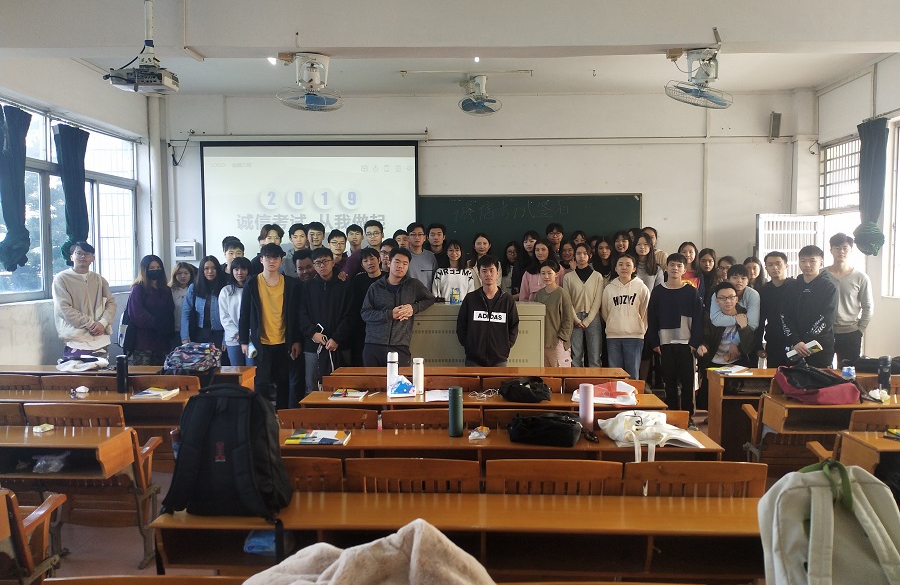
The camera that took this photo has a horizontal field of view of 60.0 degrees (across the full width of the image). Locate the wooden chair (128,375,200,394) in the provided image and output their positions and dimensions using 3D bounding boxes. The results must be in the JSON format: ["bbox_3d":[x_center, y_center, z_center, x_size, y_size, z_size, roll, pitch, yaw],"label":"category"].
[{"bbox_3d":[-1.920,0.978,5.522,0.520,0.870,0.500,0,3,2],"label":"wooden chair"}]

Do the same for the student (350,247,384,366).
[{"bbox_3d":[-0.766,0.450,7.160,0.470,1.710,0.300,0,3,2],"label":"student"}]

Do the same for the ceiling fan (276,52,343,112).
[{"bbox_3d":[-0.946,-1.429,5.289,0.460,0.392,0.460,0,3,0],"label":"ceiling fan"}]

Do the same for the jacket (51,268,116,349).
[{"bbox_3d":[-3.299,0.132,7.020,0.530,0.700,0.330,-1,3,-19],"label":"jacket"}]

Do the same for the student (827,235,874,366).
[{"bbox_3d":[3.374,0.424,6.756,0.540,1.866,0.300,1,3,15],"label":"student"}]

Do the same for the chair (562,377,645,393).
[{"bbox_3d":[1.006,0.951,5.250,0.530,0.860,0.480,0,3,2],"label":"chair"}]

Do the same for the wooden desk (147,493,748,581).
[{"bbox_3d":[0.105,1.174,2.813,2.246,0.778,0.391,0,3,2],"label":"wooden desk"}]

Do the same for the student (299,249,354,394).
[{"bbox_3d":[-1.042,0.494,6.580,0.500,1.737,0.320,0,3,-6],"label":"student"}]

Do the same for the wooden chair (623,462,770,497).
[{"bbox_3d":[0.946,1.100,3.155,0.551,0.893,0.420,0,3,2],"label":"wooden chair"}]

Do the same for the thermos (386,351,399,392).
[{"bbox_3d":[-0.371,0.529,5.100,0.072,0.275,0.072,0,3,0],"label":"thermos"}]

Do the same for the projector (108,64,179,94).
[{"bbox_3d":[-1.791,-1.244,4.594,0.314,0.095,0.235,0,3,2],"label":"projector"}]

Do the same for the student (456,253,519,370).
[{"bbox_3d":[0.326,0.498,6.773,0.540,1.630,0.310,0,3,2],"label":"student"}]

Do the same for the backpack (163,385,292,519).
[{"bbox_3d":[-0.779,0.541,2.777,0.370,0.440,0.250,0,3,2],"label":"backpack"}]

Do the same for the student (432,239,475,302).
[{"bbox_3d":[0.047,0.256,8.325,0.440,1.624,0.280,0,3,2],"label":"student"}]

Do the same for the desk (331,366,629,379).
[{"bbox_3d":[0.238,0.970,6.000,2.220,0.750,0.400,0,3,2],"label":"desk"}]

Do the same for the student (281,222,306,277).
[{"bbox_3d":[-1.603,0.180,8.189,0.480,1.793,0.280,0,3,-5],"label":"student"}]

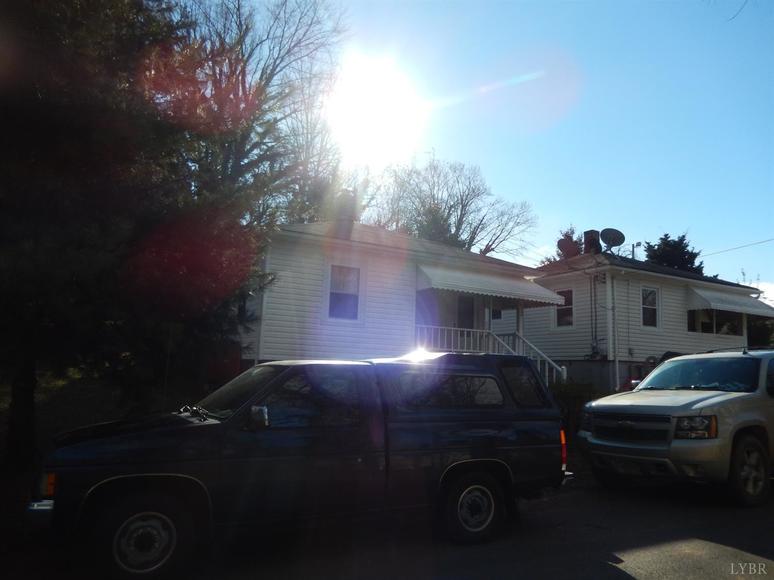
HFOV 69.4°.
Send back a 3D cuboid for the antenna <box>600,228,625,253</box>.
[{"bbox_3d":[8.474,-1.860,21.000,0.880,0.860,0.500,-2,-9,30],"label":"antenna"}]

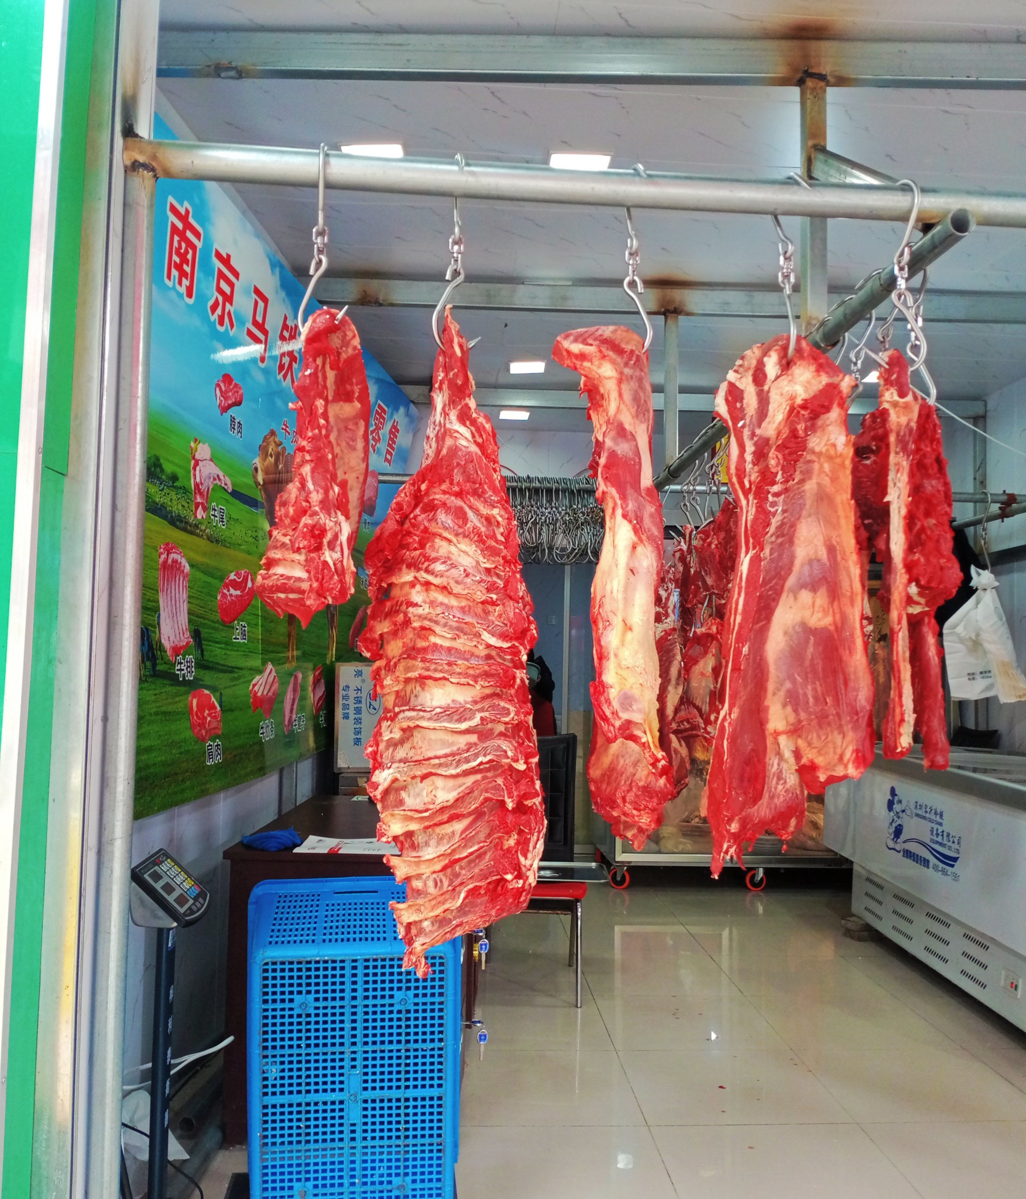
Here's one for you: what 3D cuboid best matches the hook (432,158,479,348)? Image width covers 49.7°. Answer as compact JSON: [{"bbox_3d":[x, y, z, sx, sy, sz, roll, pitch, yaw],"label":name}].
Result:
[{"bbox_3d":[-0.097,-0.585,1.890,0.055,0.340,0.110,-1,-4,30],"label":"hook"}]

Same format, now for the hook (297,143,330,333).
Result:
[{"bbox_3d":[-0.320,-0.592,1.850,0.055,0.335,0.110,3,-4,-30],"label":"hook"}]

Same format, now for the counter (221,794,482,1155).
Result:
[{"bbox_3d":[-0.452,1.097,3.560,0.640,0.770,1.280,1,-4,2],"label":"counter"}]

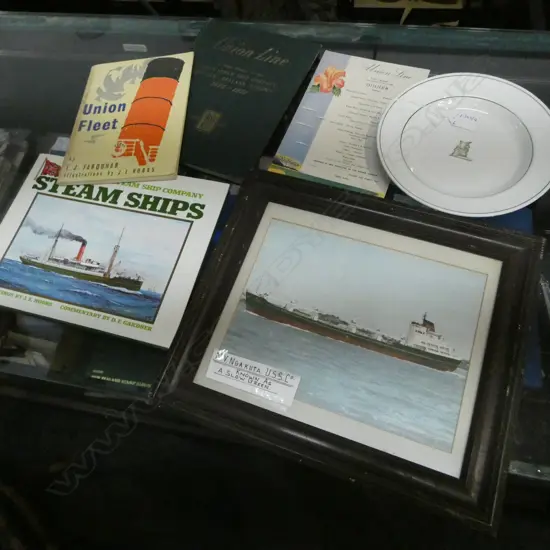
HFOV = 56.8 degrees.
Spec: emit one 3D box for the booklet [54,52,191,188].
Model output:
[{"bbox_3d":[-0.198,-0.219,0.703,0.161,0.010,0.223,-3,61,8],"label":"booklet"}]

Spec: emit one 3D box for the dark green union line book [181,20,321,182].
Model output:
[{"bbox_3d":[-0.075,-0.276,0.788,0.201,0.012,0.281,21,69,16],"label":"dark green union line book"}]

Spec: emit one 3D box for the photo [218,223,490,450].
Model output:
[{"bbox_3d":[0.091,0.056,0.603,0.277,0.005,0.210,16,68,14],"label":"photo"}]

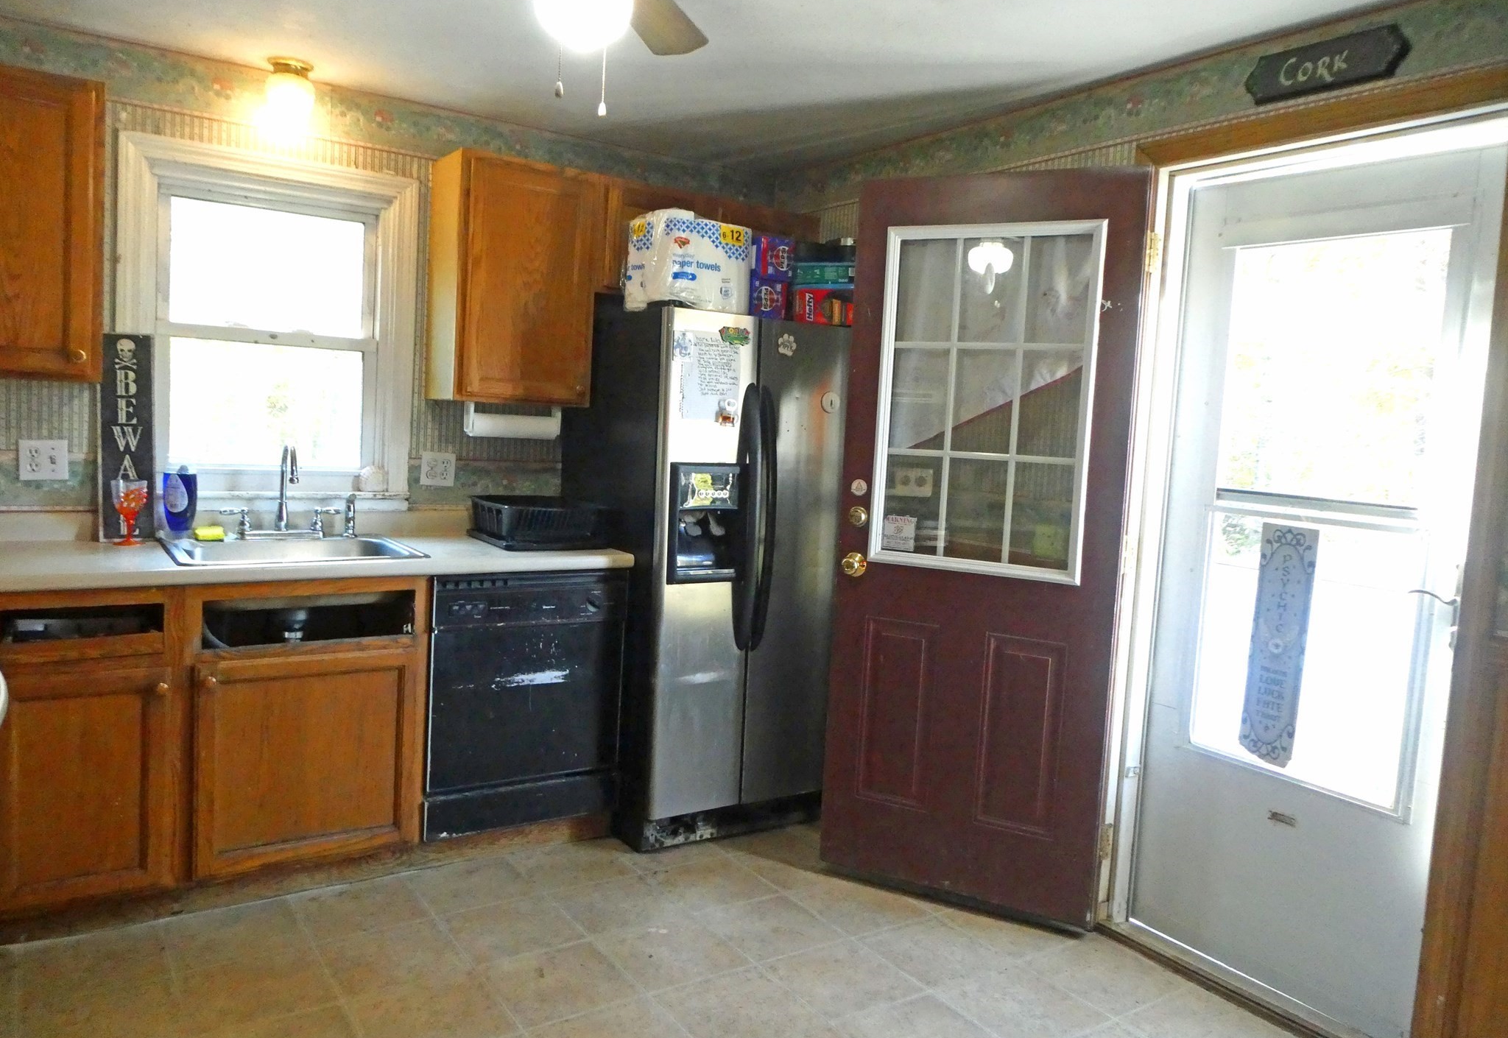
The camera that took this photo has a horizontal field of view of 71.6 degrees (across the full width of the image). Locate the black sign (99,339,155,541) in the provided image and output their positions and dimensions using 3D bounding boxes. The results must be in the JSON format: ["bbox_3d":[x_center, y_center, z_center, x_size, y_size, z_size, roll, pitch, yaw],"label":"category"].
[{"bbox_3d":[-1.804,-0.229,3.006,0.134,0.600,0.018,-1,4,-33],"label":"black sign"}]

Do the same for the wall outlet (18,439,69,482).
[{"bbox_3d":[-1.992,-0.163,2.935,0.115,0.112,0.012,-1,6,-33],"label":"wall outlet"}]

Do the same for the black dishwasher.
[{"bbox_3d":[-0.822,0.523,3.385,0.599,0.780,0.600,-1,6,-33],"label":"black dishwasher"}]

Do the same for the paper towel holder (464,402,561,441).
[{"bbox_3d":[-0.802,-0.327,3.495,0.312,0.119,0.090,-1,6,-33],"label":"paper towel holder"}]

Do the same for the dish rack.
[{"bbox_3d":[-0.722,0.009,3.449,0.335,0.135,0.420,-1,6,-34],"label":"dish rack"}]

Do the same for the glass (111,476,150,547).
[{"bbox_3d":[-1.728,-0.020,2.894,0.088,0.183,0.088,-1,6,-34],"label":"glass"}]

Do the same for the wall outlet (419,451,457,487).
[{"bbox_3d":[-1.058,-0.166,3.508,0.115,0.112,0.012,-1,6,-34],"label":"wall outlet"}]

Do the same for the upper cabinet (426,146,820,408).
[{"bbox_3d":[-0.423,-0.766,3.688,1.343,0.760,0.340,-1,6,-33],"label":"upper cabinet"}]

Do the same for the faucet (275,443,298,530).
[{"bbox_3d":[-1.378,-0.086,3.097,0.050,0.262,0.190,-1,6,-34],"label":"faucet"}]

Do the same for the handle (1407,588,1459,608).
[{"bbox_3d":[1.478,0.174,2.275,0.050,0.034,0.098,-1,7,-36],"label":"handle"}]

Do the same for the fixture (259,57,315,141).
[{"bbox_3d":[-1.355,-1.221,3.050,0.133,0.196,0.133,-1,6,-34],"label":"fixture"}]

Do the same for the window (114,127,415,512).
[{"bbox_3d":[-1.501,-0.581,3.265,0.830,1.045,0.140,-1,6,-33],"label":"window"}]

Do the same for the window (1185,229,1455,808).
[{"bbox_3d":[1.328,-0.017,2.493,0.040,1.280,0.520,-1,6,-34],"label":"window"}]

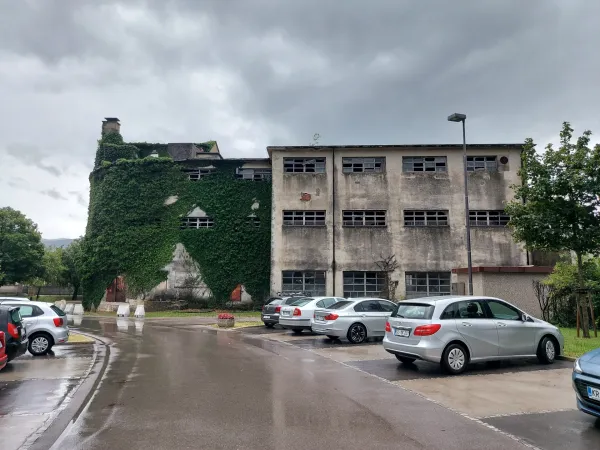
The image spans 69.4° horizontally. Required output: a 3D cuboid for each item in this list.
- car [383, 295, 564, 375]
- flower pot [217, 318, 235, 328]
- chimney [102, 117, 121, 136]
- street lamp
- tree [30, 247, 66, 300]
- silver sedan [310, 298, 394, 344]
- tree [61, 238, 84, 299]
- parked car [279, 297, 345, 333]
[{"bbox_3d":[4.176,2.482,10.257,4.370,1.557,1.800,4,-10,-21],"label":"car"},{"bbox_3d":[-3.411,4.537,20.000,0.720,0.450,0.720,0,-8,0],"label":"flower pot"},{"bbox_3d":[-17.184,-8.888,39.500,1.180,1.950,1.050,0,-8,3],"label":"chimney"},{"bbox_3d":[5.798,-0.075,15.467,0.620,8.100,0.380,3,-8,-16],"label":"street lamp"},{"bbox_3d":[-28.846,5.541,49.500,3.900,6.100,3.900,0,-8,0],"label":"tree"},{"bbox_3d":[2.712,3.403,15.695,4.620,1.430,1.820,4,-10,-26],"label":"silver sedan"},{"bbox_3d":[-26.021,5.135,50.000,3.000,7.100,3.000,0,-8,0],"label":"tree"},{"bbox_3d":[1.405,3.778,18.196,4.570,1.460,1.780,6,-11,-34],"label":"parked car"}]

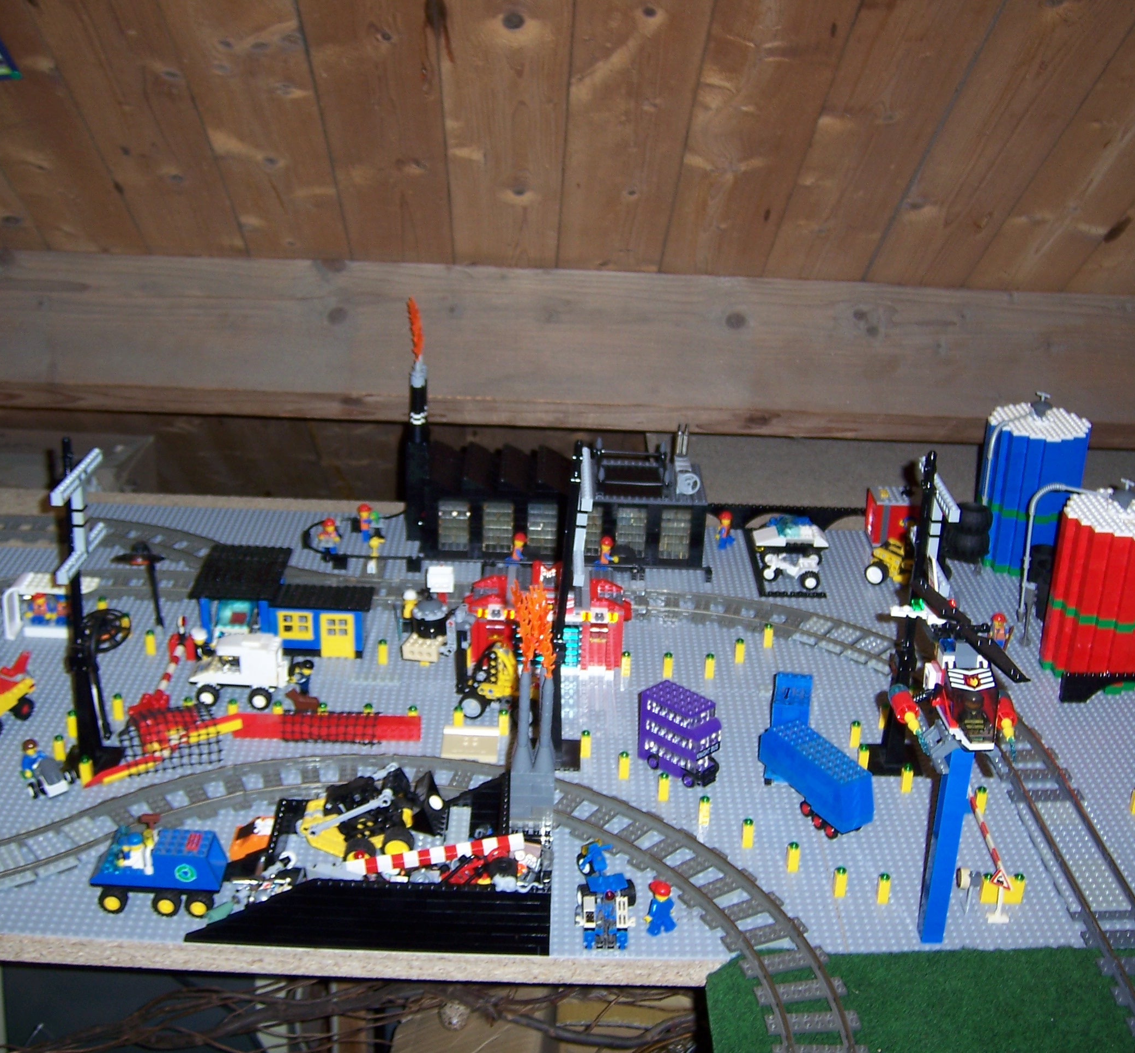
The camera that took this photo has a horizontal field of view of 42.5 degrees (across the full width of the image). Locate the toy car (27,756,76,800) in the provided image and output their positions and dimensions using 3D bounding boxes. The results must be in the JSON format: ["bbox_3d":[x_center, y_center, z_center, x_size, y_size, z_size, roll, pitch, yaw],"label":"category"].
[{"bbox_3d":[-0.425,0.208,1.201,0.035,0.019,0.029,-20,32,-39],"label":"toy car"}]

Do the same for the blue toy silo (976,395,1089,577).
[{"bbox_3d":[0.520,-0.056,1.642,0.113,0.194,0.113,2,25,-1],"label":"blue toy silo"}]

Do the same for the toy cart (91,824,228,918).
[{"bbox_3d":[-0.302,0.250,1.082,0.097,0.050,0.055,2,25,1],"label":"toy cart"}]

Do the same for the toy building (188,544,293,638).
[{"bbox_3d":[-0.321,0.073,1.449,0.081,0.064,0.120,2,25,-1],"label":"toy building"}]

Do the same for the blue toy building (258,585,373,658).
[{"bbox_3d":[-0.237,0.093,1.422,0.095,0.056,0.052,2,25,-1],"label":"blue toy building"}]

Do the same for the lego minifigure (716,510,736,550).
[{"bbox_3d":[0.182,0.005,1.665,0.020,0.042,0.021,1,25,-3],"label":"lego minifigure"}]

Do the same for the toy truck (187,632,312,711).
[{"bbox_3d":[-0.299,0.129,1.343,0.093,0.053,0.057,3,25,3],"label":"toy truck"}]

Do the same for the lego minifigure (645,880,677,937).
[{"bbox_3d":[0.068,0.276,1.066,0.024,0.041,0.018,-18,31,-37],"label":"lego minifigure"}]

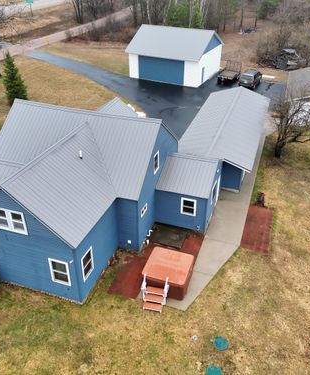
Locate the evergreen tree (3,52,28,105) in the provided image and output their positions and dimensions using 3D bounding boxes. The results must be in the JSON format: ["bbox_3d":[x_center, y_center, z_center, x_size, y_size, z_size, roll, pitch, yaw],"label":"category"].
[{"bbox_3d":[-15.280,-11.712,37.666,2.401,5.536,2.401,11,34,16],"label":"evergreen tree"}]

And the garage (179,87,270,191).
[{"bbox_3d":[6.069,-4.887,29.404,5.649,3.095,15.541,11,34,16],"label":"garage"}]

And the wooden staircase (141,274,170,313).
[{"bbox_3d":[0.034,4.850,15.773,1.067,1.094,1.201,11,34,16],"label":"wooden staircase"}]

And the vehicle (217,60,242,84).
[{"bbox_3d":[9.451,-14.416,43.269,2.000,1.900,3.800,14,35,20],"label":"vehicle"}]

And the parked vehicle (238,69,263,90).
[{"bbox_3d":[11.656,-13.469,42.058,1.900,1.650,4.500,13,35,19],"label":"parked vehicle"}]

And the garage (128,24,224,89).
[{"bbox_3d":[2.827,-17.405,44.493,10.100,5.550,9.600,16,36,23],"label":"garage"}]

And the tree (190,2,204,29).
[{"bbox_3d":[10.127,-40.562,82.639,3.468,6.670,3.468,11,34,16],"label":"tree"}]

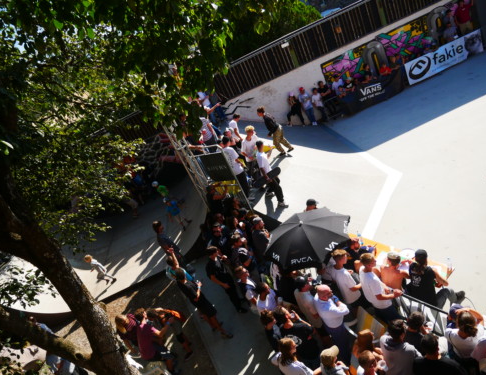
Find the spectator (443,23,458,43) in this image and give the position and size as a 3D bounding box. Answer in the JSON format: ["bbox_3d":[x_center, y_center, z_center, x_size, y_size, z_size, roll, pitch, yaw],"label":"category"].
[{"bbox_3d":[9.067,-6.302,15.044,0.500,1.640,0.400,-24,24,5],"label":"spectator"}]

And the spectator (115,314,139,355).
[{"bbox_3d":[-2.040,2.851,6.460,0.500,1.100,0.650,0,34,45],"label":"spectator"}]

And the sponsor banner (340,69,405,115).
[{"bbox_3d":[5.501,-3.978,14.522,2.750,1.060,0.450,-24,24,5],"label":"sponsor banner"}]

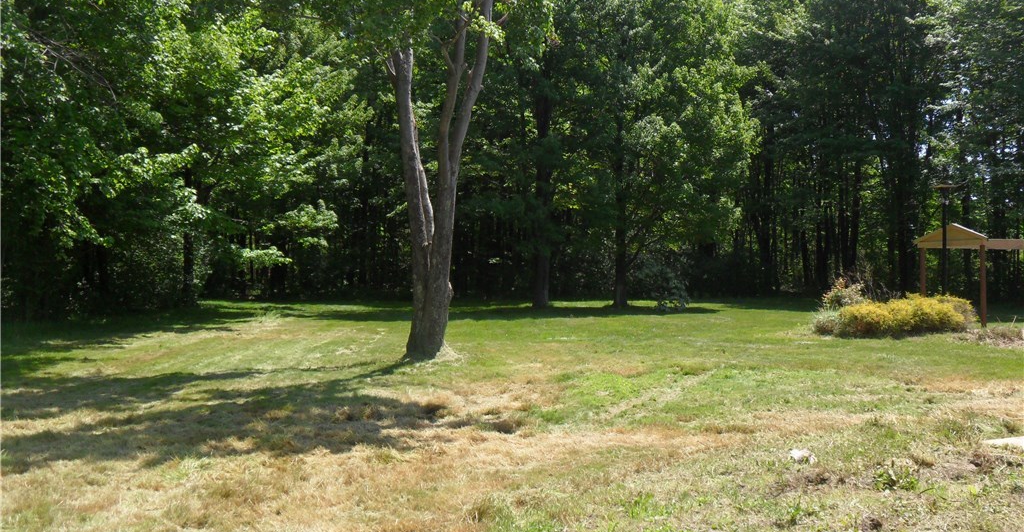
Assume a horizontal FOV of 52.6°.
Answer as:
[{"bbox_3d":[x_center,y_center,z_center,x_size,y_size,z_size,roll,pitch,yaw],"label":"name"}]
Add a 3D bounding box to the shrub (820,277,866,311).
[{"bbox_3d":[7.100,0.740,22.100,1.020,1.040,0.980,0,0,0],"label":"shrub"}]

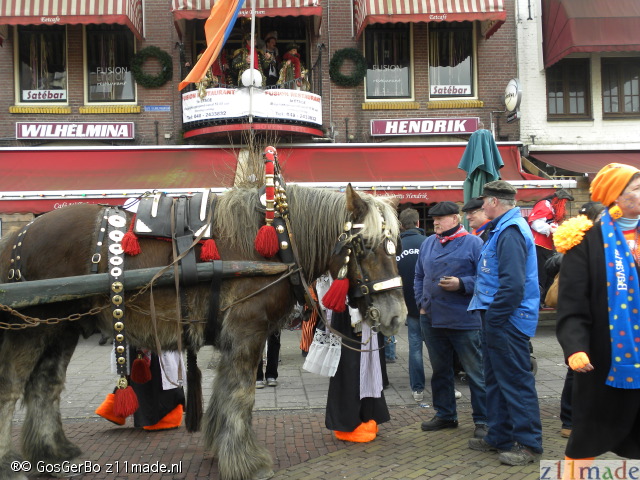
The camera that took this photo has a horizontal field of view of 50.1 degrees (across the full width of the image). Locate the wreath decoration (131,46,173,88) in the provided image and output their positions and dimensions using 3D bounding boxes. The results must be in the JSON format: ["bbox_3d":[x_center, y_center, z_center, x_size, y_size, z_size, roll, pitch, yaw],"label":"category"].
[{"bbox_3d":[-3.551,-3.651,14.480,0.881,0.881,0.150,-1,-2,-4],"label":"wreath decoration"}]

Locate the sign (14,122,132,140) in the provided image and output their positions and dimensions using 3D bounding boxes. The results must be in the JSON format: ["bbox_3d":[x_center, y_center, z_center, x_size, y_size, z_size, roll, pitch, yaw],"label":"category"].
[{"bbox_3d":[-5.075,-2.265,14.262,2.381,0.358,0.180,-1,-2,-4],"label":"sign"}]

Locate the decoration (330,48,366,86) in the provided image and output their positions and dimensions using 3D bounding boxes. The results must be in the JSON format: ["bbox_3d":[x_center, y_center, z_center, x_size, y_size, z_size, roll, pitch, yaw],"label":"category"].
[{"bbox_3d":[0.611,-3.729,14.796,0.825,0.825,0.150,-1,-2,-4],"label":"decoration"}]

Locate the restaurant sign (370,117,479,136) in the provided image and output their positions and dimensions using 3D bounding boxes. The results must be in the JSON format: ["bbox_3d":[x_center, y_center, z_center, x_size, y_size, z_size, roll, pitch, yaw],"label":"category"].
[{"bbox_3d":[2.263,-2.436,14.819,2.377,0.347,0.180,-1,-2,-4],"label":"restaurant sign"}]

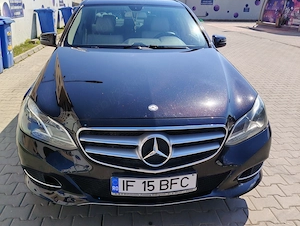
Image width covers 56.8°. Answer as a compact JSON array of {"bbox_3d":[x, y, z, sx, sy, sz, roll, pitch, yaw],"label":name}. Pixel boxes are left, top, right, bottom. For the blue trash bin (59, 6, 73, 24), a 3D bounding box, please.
[{"bbox_3d":[-4.009,-4.585,13.314,0.730,1.070,0.580,-1,22,-6],"label":"blue trash bin"}]

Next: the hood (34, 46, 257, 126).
[{"bbox_3d":[-0.042,-0.265,2.238,1.640,0.300,1.400,-1,22,-6],"label":"hood"}]

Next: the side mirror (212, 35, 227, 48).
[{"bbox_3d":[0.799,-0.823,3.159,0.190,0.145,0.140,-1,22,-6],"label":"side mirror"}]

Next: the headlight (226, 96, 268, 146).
[{"bbox_3d":[0.672,0.023,2.013,0.420,0.220,0.540,-1,22,-6],"label":"headlight"}]

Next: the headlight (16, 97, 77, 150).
[{"bbox_3d":[-0.680,0.056,1.873,0.420,0.220,0.540,-1,22,-6],"label":"headlight"}]

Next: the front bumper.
[{"bbox_3d":[0.002,0.290,1.938,1.820,0.480,0.580,-1,22,-6],"label":"front bumper"}]

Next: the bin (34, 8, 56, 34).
[{"bbox_3d":[-3.595,-3.037,9.541,0.730,1.070,0.580,-1,22,-6],"label":"bin"}]

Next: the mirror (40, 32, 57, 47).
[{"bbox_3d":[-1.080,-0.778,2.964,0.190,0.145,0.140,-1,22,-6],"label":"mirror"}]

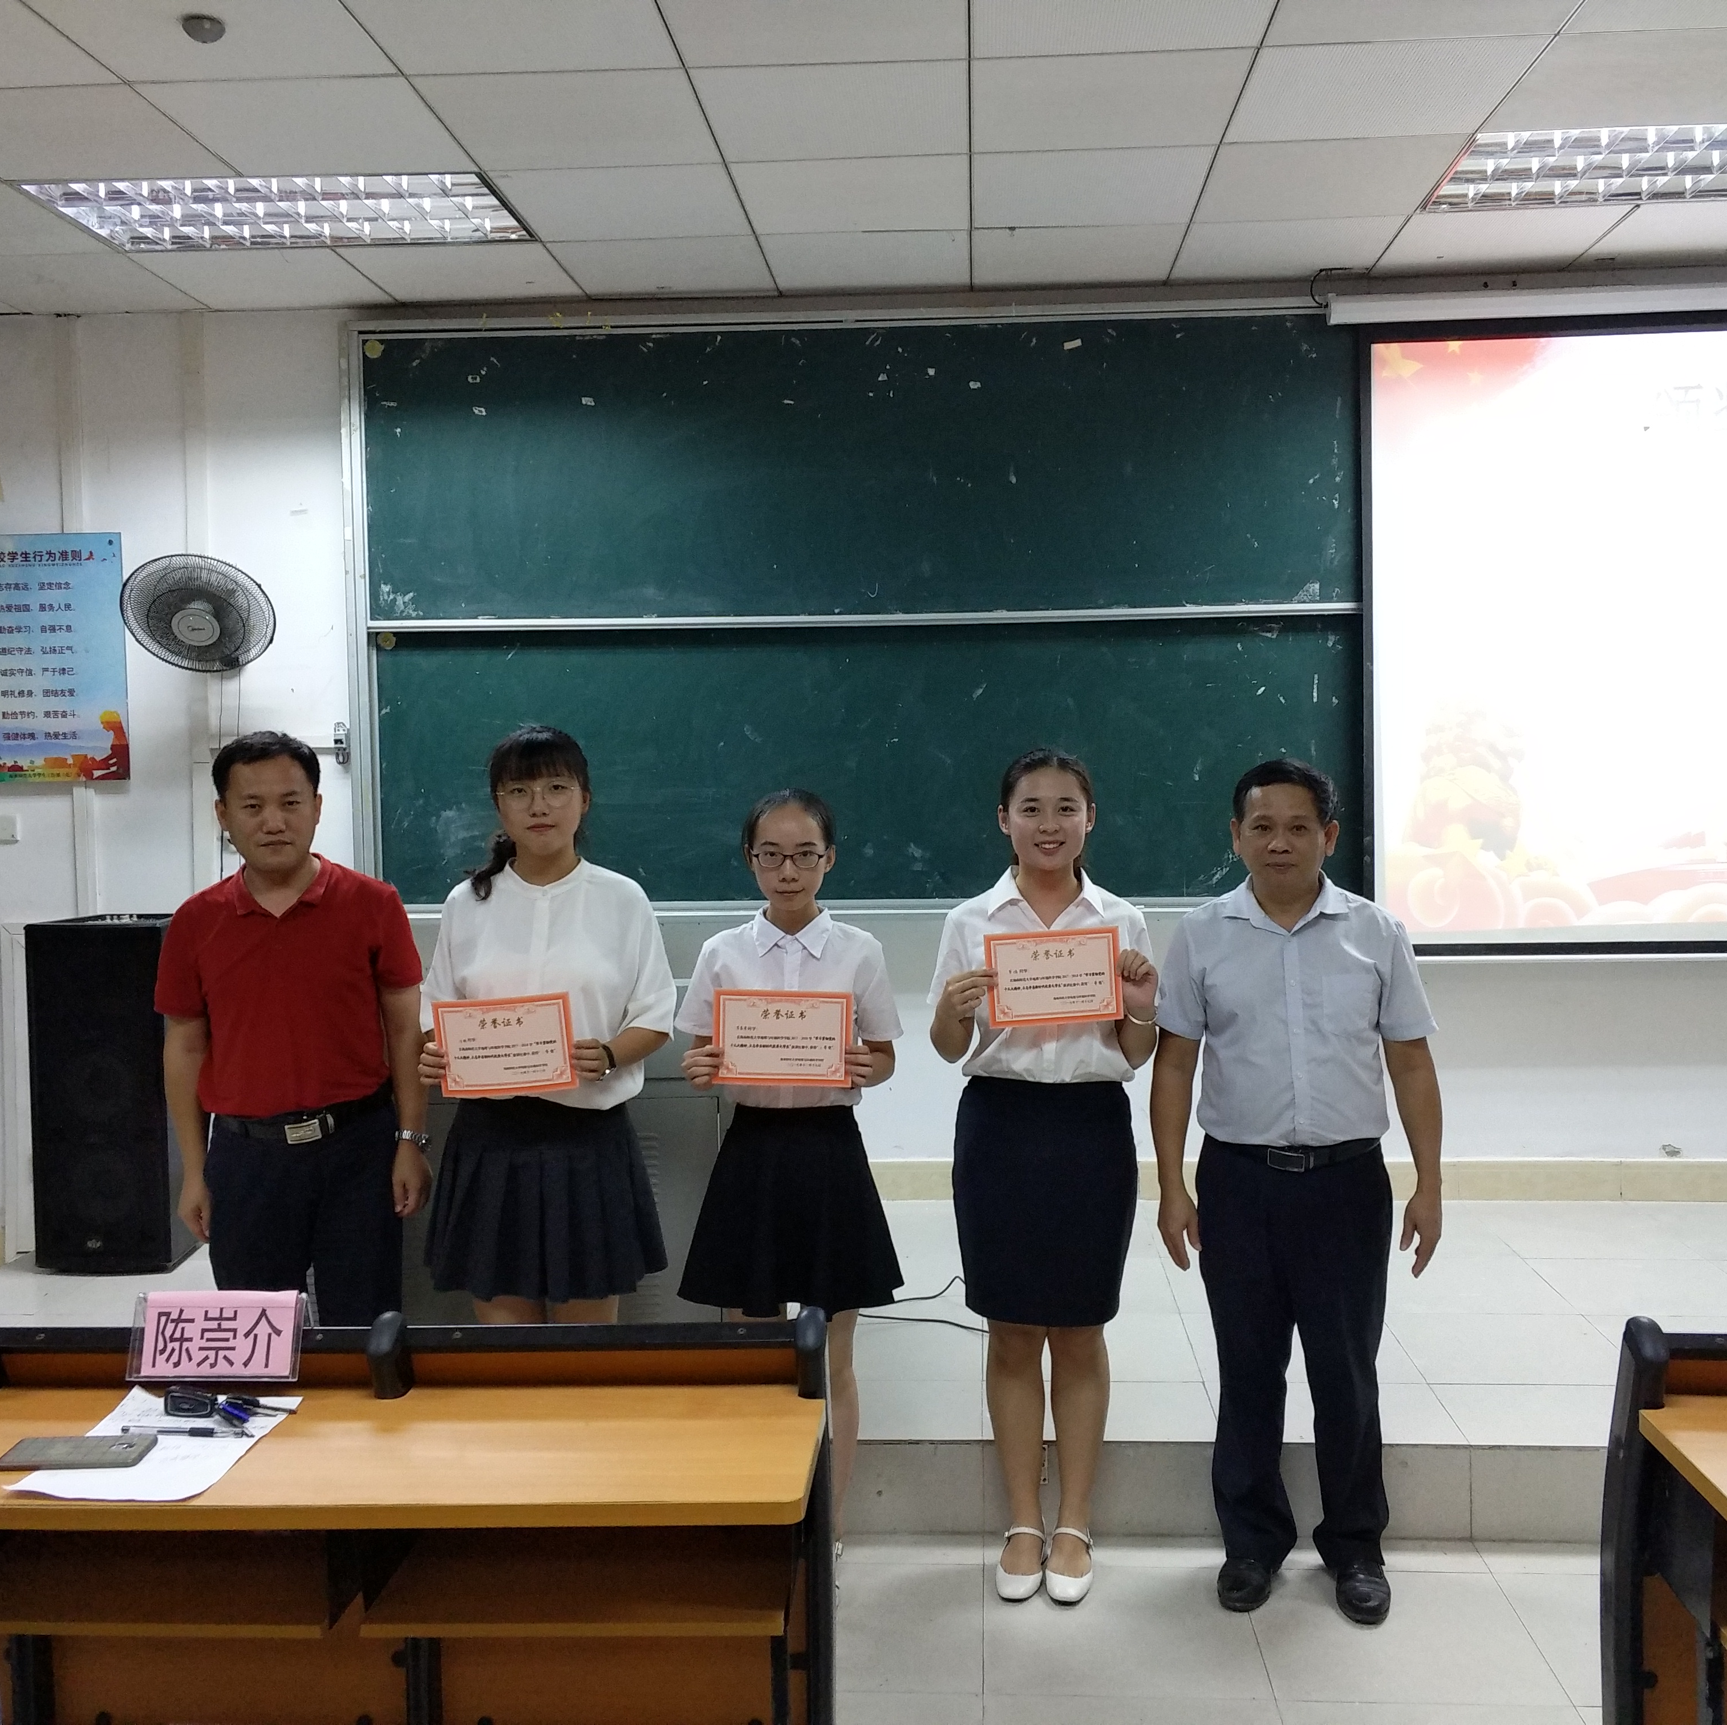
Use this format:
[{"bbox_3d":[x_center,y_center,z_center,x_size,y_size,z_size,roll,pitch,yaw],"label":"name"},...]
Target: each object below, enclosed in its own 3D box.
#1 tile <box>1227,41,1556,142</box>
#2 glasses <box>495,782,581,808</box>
[{"bbox_3d":[1.175,-1.766,3.795,0.610,0.020,0.565,0,3,3],"label":"tile"},{"bbox_3d":[-0.622,-0.135,3.260,0.147,0.050,0.137,-4,3,0],"label":"glasses"}]

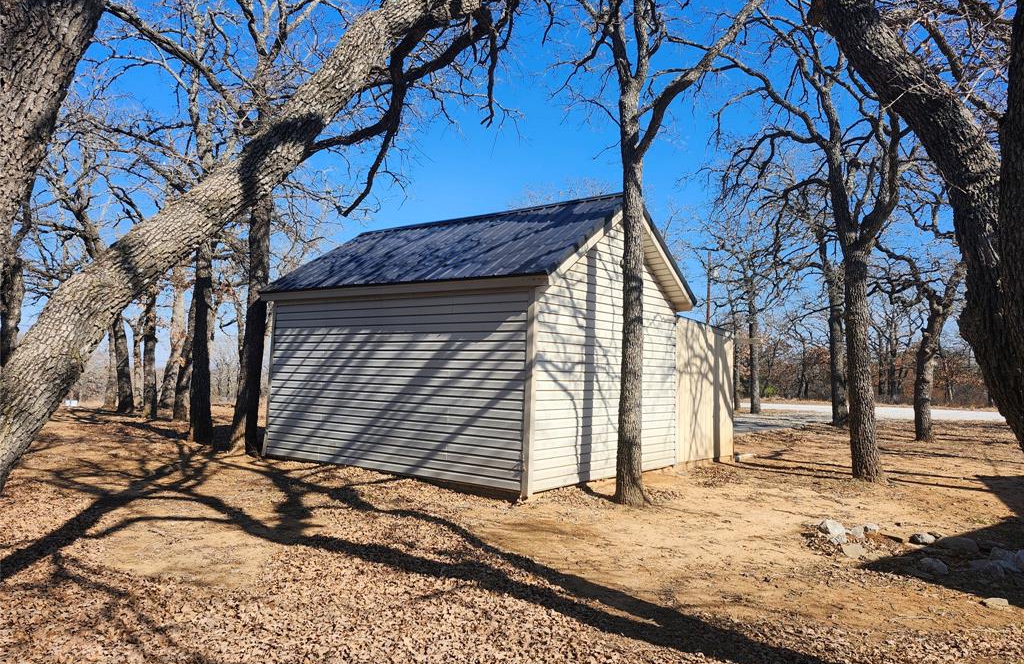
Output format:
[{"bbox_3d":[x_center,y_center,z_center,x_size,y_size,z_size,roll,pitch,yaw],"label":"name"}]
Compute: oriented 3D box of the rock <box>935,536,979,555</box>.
[{"bbox_3d":[3.915,1.872,5.995,0.345,0.120,0.250,-1,-4,33],"label":"rock"}]

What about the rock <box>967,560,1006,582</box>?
[{"bbox_3d":[3.589,1.801,5.138,0.264,0.117,0.209,-1,-4,35],"label":"rock"}]

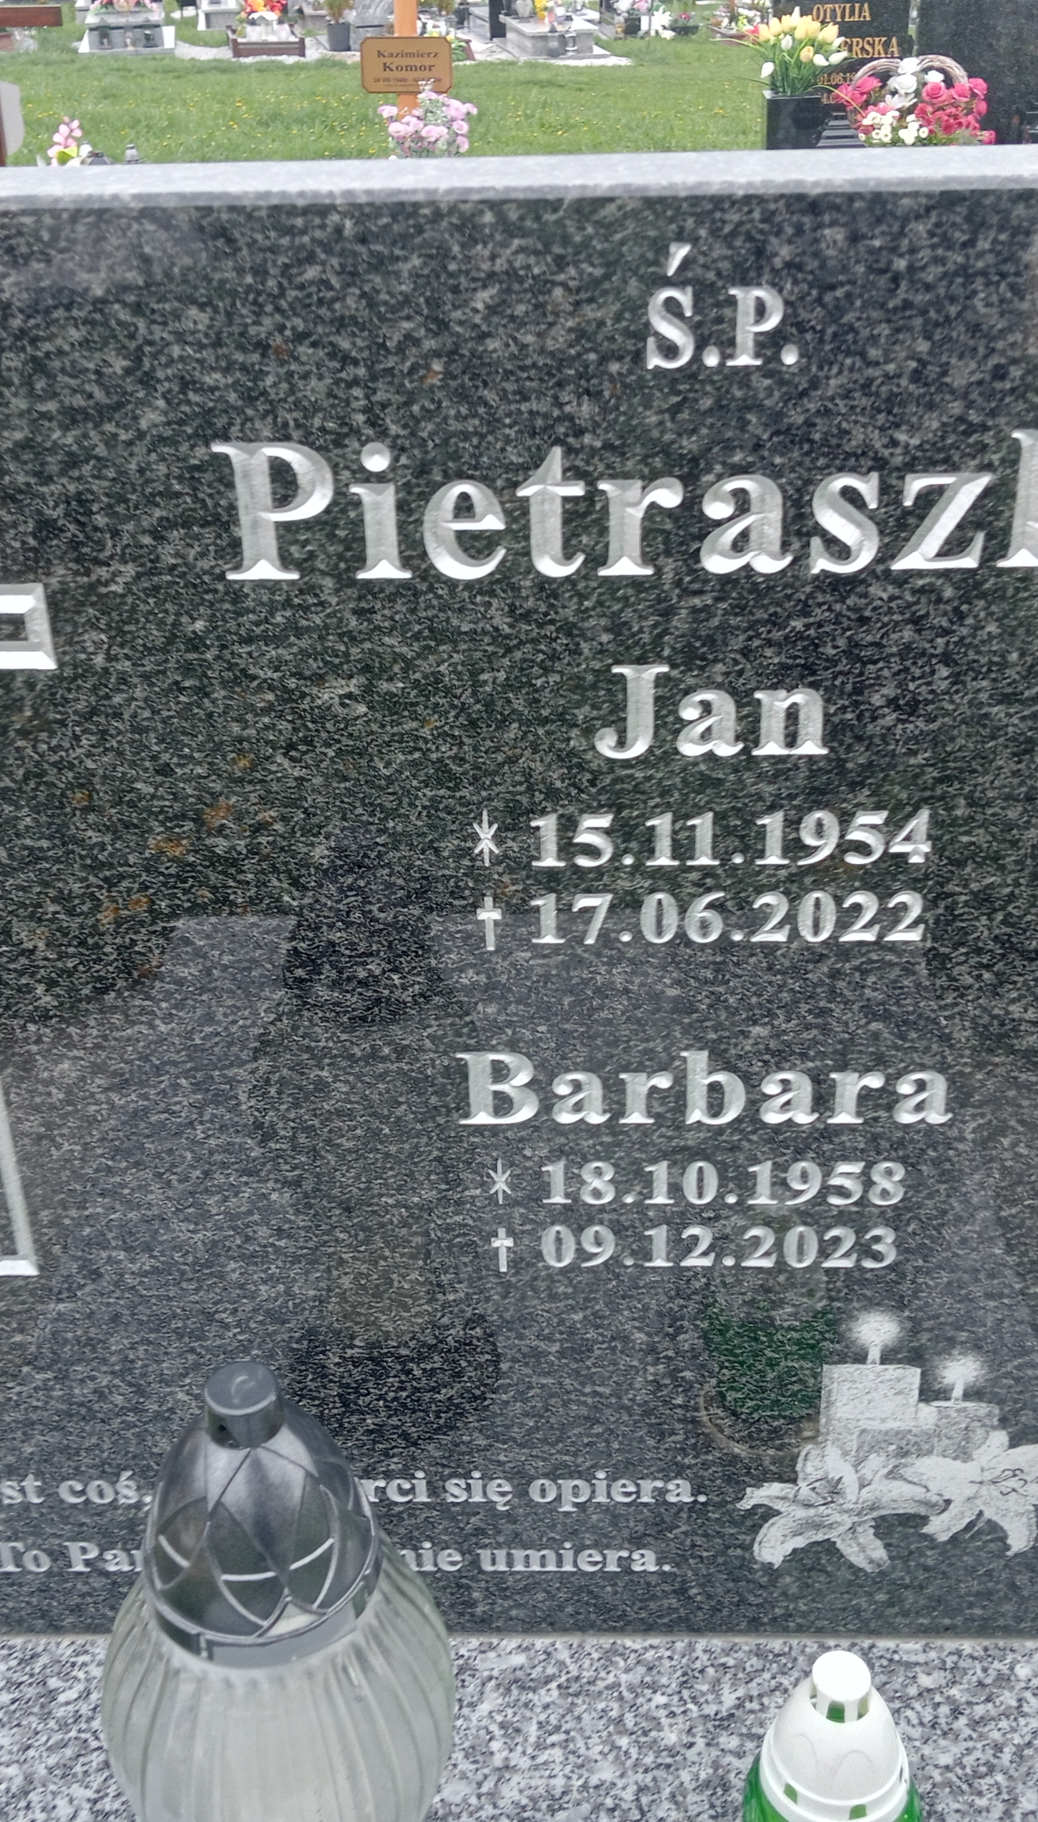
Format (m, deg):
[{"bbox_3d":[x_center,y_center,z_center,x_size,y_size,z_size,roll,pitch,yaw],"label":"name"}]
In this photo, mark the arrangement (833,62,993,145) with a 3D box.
[{"bbox_3d":[1.069,-2.167,5.374,0.410,0.300,0.270,0,30,3],"label":"arrangement"}]

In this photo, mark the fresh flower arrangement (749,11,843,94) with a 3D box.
[{"bbox_3d":[0.776,-2.382,5.450,0.250,0.205,0.200,-2,29,0],"label":"fresh flower arrangement"}]

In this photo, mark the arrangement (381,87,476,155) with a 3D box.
[{"bbox_3d":[-0.246,-2.167,5.519,0.260,0.280,0.230,-2,29,0],"label":"arrangement"}]

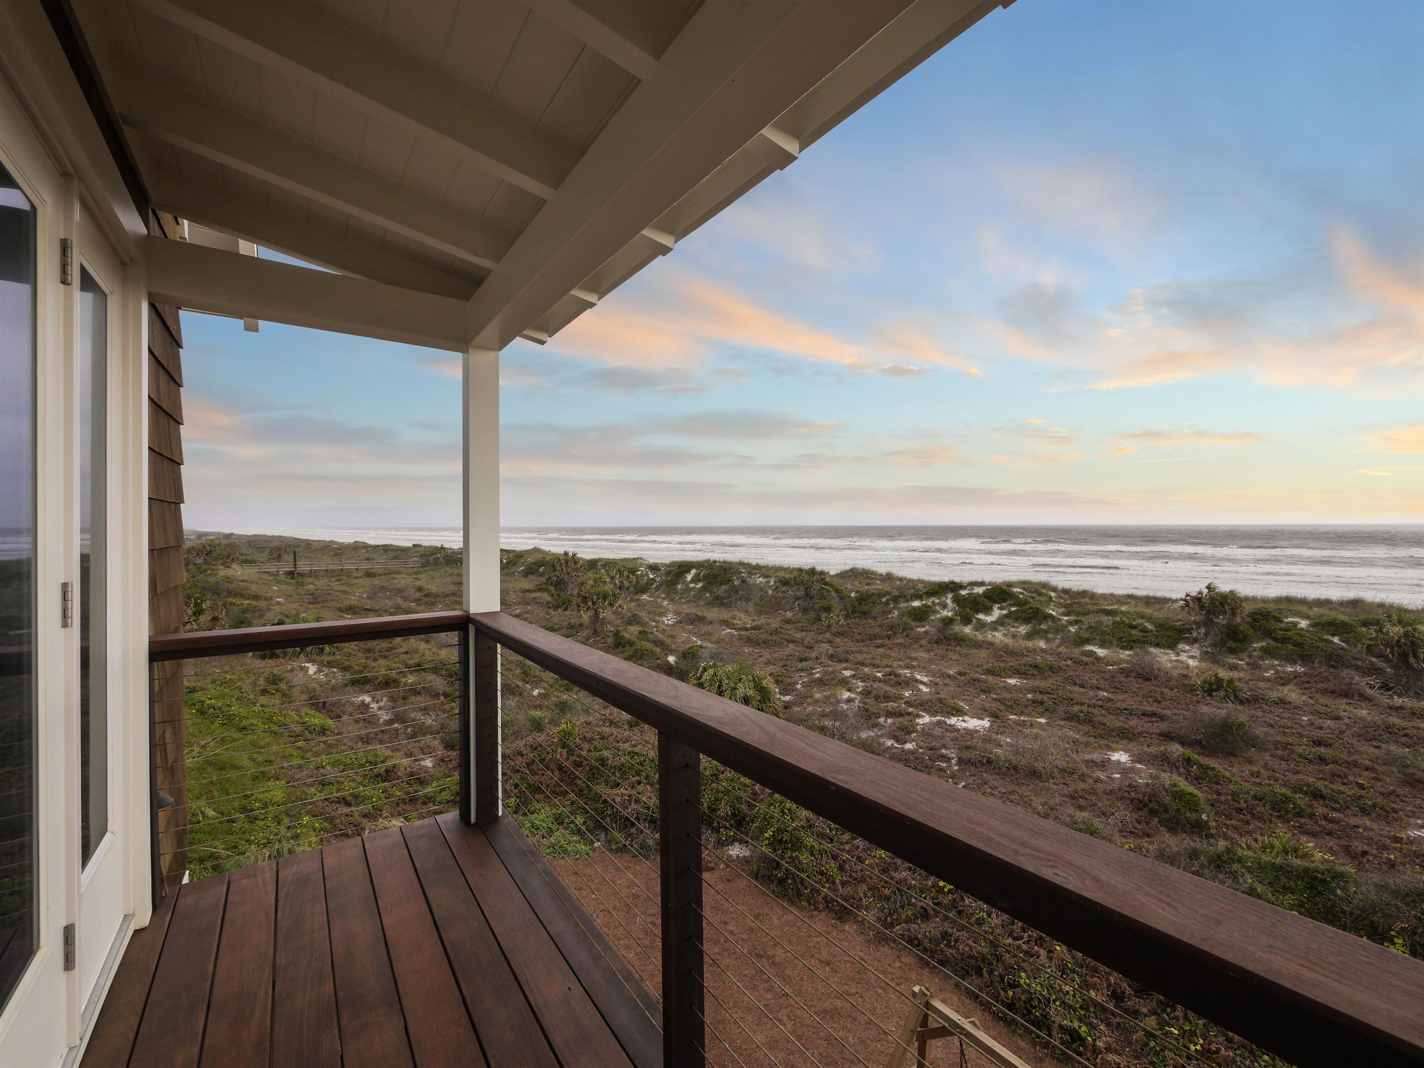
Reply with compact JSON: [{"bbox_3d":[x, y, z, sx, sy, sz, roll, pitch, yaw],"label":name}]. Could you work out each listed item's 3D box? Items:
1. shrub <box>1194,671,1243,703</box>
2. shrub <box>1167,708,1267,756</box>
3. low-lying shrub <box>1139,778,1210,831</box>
[{"bbox_3d":[16.500,4.970,18.850,1.250,0.950,1.150,1,1,41],"label":"shrub"},{"bbox_3d":[13.100,5.070,14.950,1.940,0.900,1.600,1,1,42],"label":"shrub"},{"bbox_3d":[8.950,5.170,11.150,1.080,0.820,1.000,0,1,39],"label":"low-lying shrub"}]

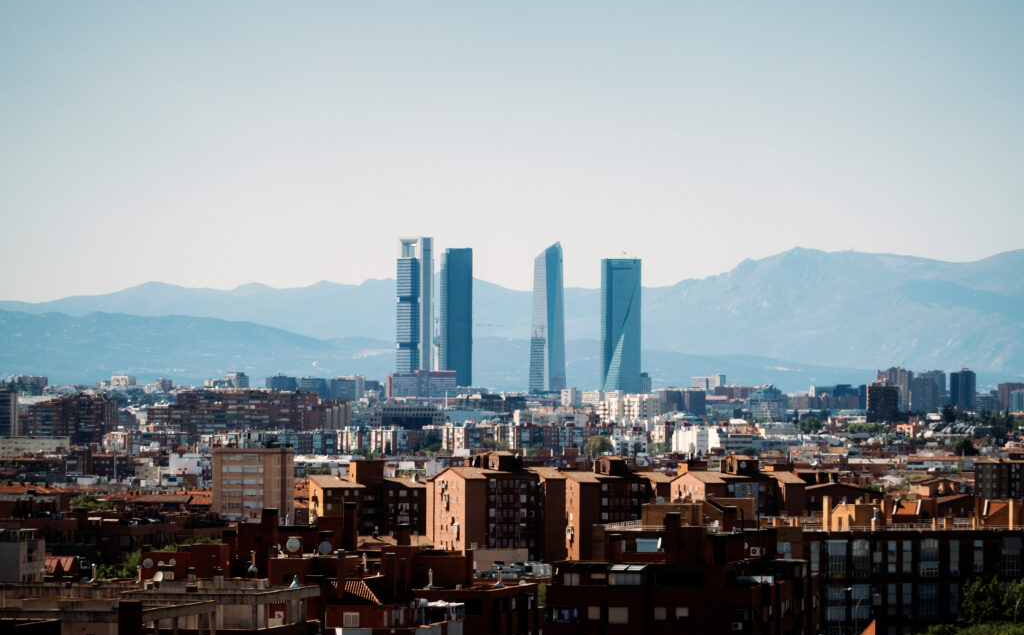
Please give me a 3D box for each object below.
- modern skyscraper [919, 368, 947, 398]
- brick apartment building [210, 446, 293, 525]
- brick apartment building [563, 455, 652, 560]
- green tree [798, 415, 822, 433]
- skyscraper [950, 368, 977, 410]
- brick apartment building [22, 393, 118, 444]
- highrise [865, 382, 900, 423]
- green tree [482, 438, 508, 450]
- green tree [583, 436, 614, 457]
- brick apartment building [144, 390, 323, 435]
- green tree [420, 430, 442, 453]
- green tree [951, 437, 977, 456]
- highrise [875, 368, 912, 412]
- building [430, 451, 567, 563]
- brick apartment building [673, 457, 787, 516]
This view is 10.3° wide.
[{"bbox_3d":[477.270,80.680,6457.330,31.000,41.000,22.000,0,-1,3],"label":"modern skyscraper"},{"bbox_3d":[-62.470,43.670,1375.000,18.500,24.500,14.000,0,-1,7],"label":"brick apartment building"},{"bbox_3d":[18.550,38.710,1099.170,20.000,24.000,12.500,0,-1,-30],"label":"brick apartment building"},{"bbox_3d":[181.010,65.070,3450.000,14.000,12.500,13.500,0,-1,0],"label":"green tree"},{"bbox_3d":[460.890,75.590,5807.670,26.000,47.000,23.000,0,-1,3],"label":"skyscraper"},{"bbox_3d":[-279.990,64.420,3608.000,57.000,33.000,24.000,0,-1,9],"label":"brick apartment building"},{"bbox_3d":[255.030,58.640,3905.670,20.500,28.000,17.000,0,-1,-5],"label":"highrise"},{"bbox_3d":[-9.140,71.970,3150.000,14.000,10.500,13.000,0,-1,0],"label":"green tree"},{"bbox_3d":[43.330,65.860,2850.000,15.800,12.500,15.000,0,-1,0],"label":"green tree"},{"bbox_3d":[-175.410,60.580,3609.330,107.000,31.000,28.000,0,-1,-3],"label":"brick apartment building"},{"bbox_3d":[-46.040,71.280,3254.170,12.500,12.700,12.500,0,-1,0],"label":"green tree"},{"bbox_3d":[190.880,55.700,2400.000,11.800,11.000,11.500,0,-1,0],"label":"green tree"},{"bbox_3d":[425.220,83.370,6300.000,33.000,56.000,25.000,-1,-1,30],"label":"highrise"},{"bbox_3d":[-3.000,38.210,1100.000,22.800,25.000,14.500,1,-1,-31],"label":"building"},{"bbox_3d":[44.190,39.240,1115.000,22.200,24.000,14.000,1,-1,-29],"label":"brick apartment building"}]

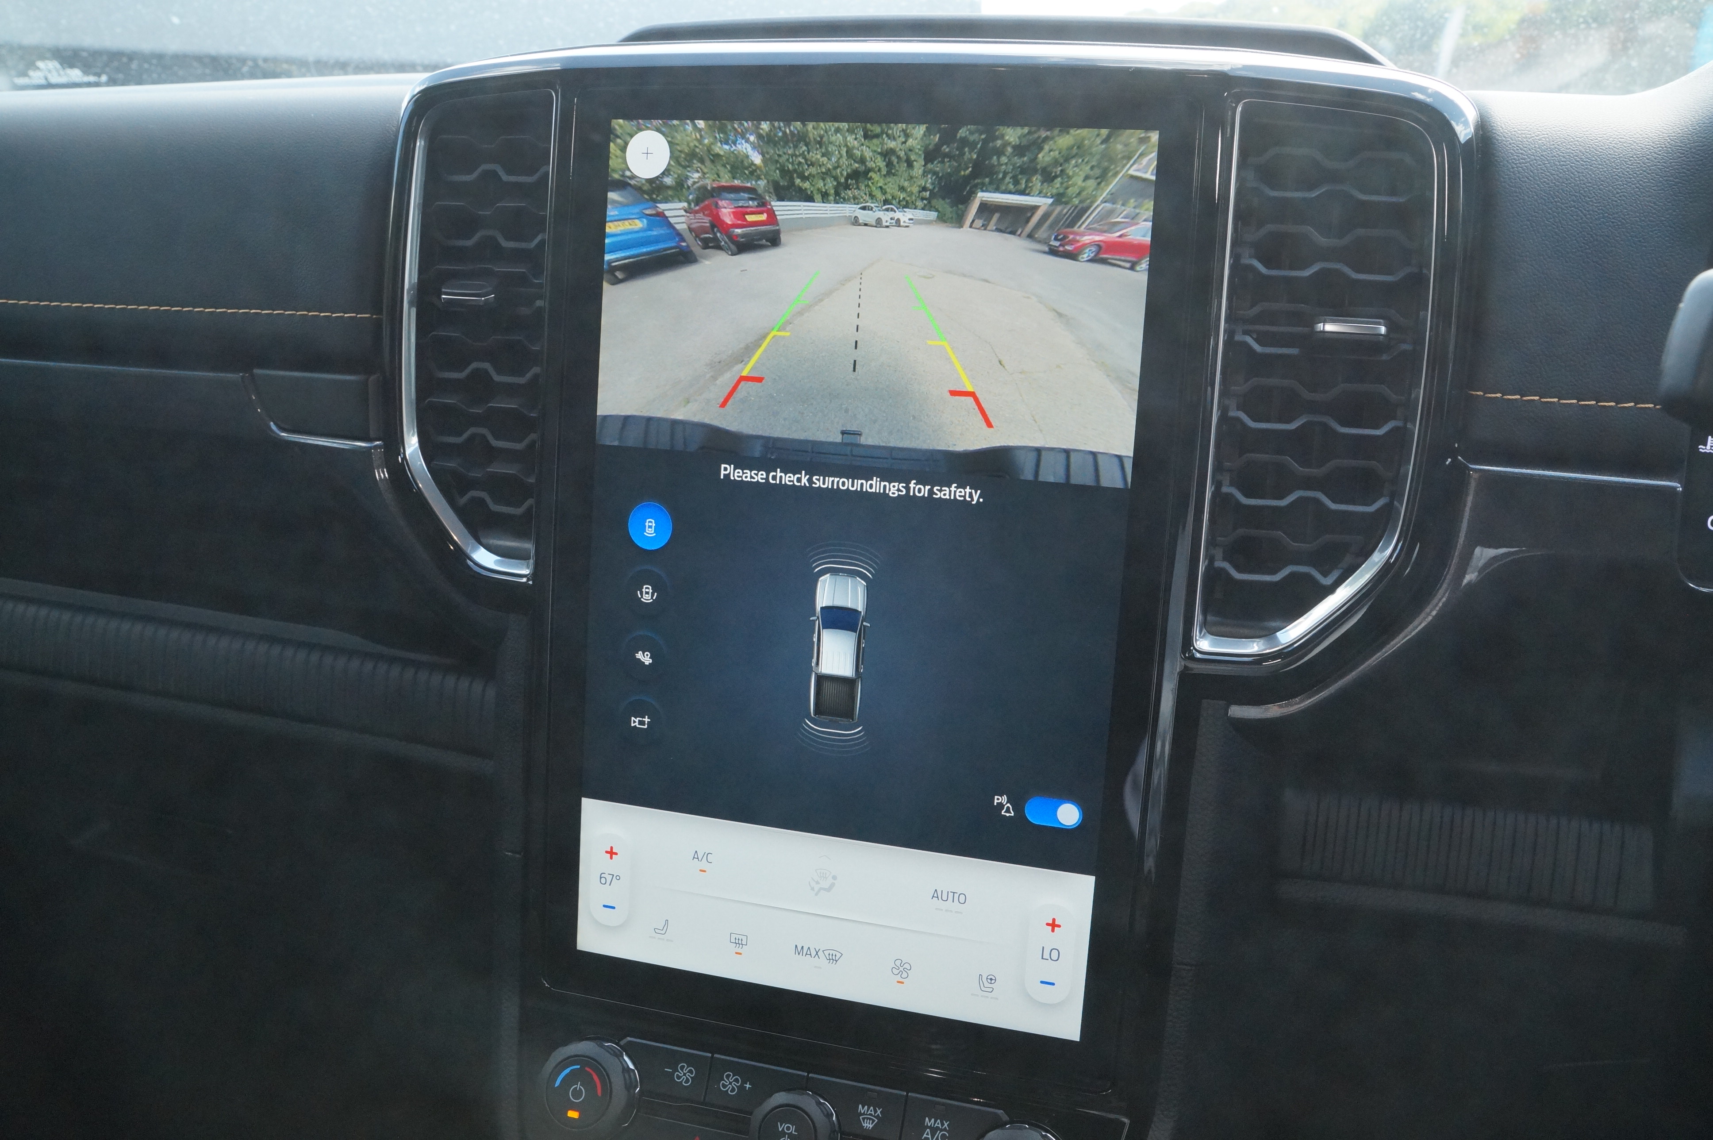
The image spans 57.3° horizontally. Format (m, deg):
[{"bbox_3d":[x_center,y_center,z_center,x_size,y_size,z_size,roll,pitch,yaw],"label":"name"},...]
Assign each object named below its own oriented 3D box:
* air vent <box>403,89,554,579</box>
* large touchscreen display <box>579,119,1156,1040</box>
[{"bbox_3d":[-0.118,-0.074,0.503,0.056,0.151,0.028,7,8,21],"label":"air vent"},{"bbox_3d":[-0.002,0.001,0.468,0.163,0.260,0.015,6,8,16],"label":"large touchscreen display"}]

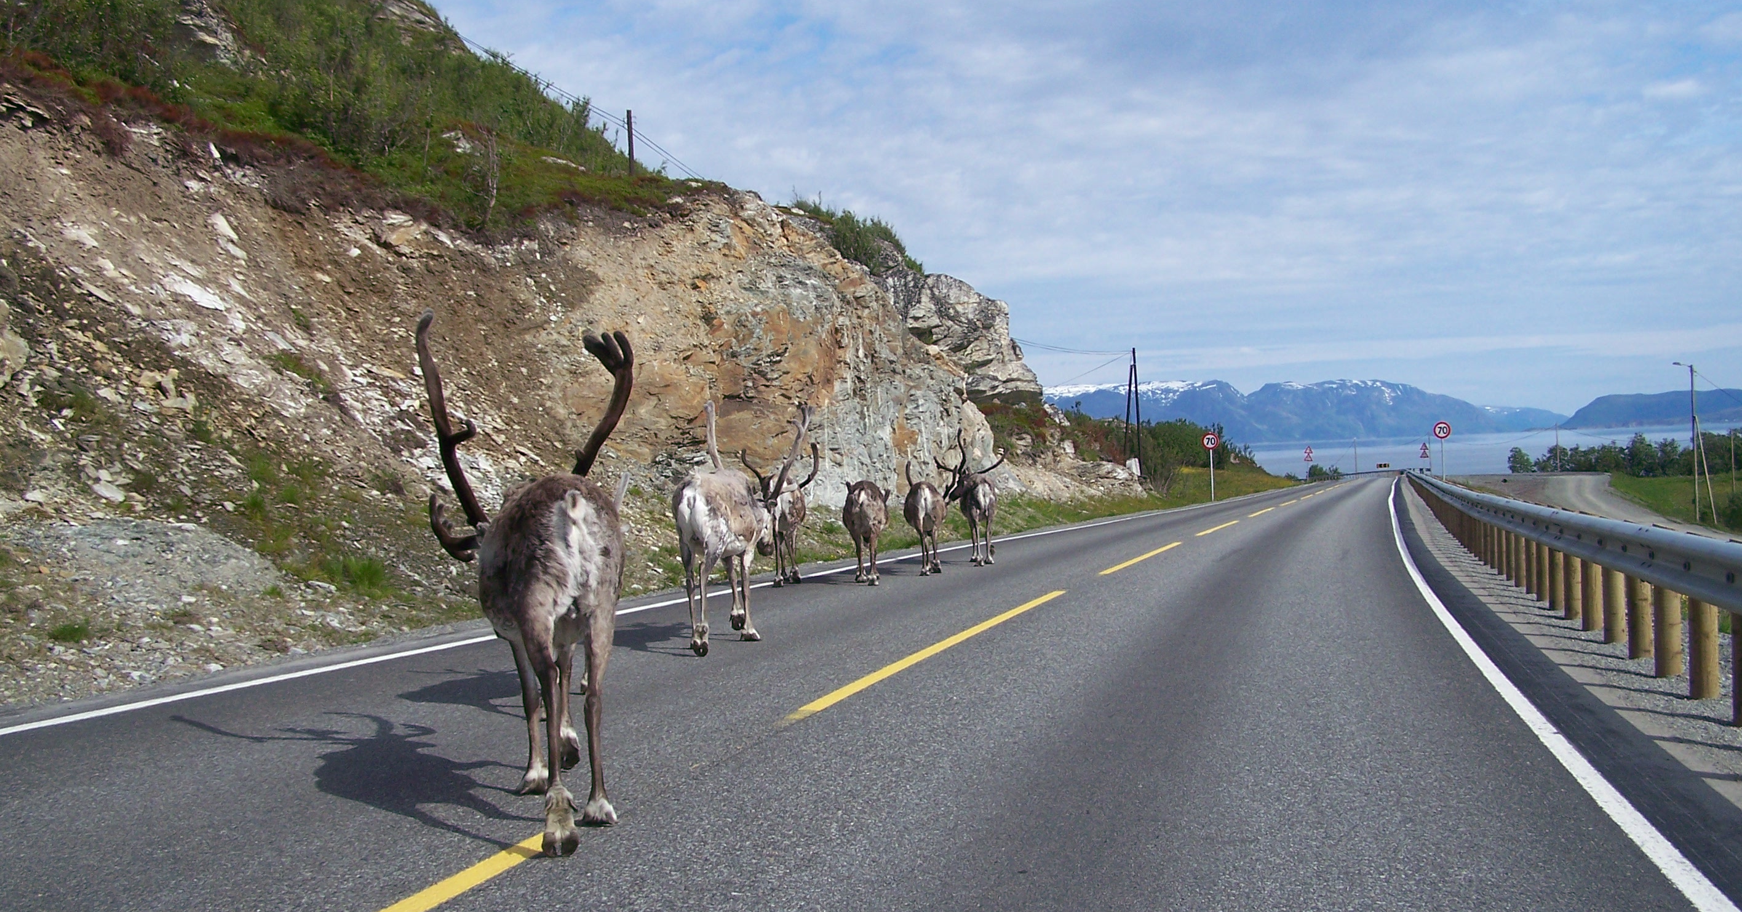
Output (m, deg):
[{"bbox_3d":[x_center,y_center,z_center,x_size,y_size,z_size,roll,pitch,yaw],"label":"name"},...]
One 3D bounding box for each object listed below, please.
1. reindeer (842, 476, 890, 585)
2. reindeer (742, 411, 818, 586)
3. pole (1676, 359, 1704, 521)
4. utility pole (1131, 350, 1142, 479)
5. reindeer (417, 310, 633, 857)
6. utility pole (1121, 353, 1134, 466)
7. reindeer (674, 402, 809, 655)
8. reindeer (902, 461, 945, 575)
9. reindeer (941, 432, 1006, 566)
[{"bbox_3d":[-0.019,0.746,19.596,0.470,1.050,1.600,-2,0,4],"label":"reindeer"},{"bbox_3d":[-0.874,0.596,19.497,0.660,1.370,1.600,-2,0,-3],"label":"reindeer"},{"bbox_3d":[41.007,-0.668,96.000,1.100,7.993,0.300,-2,0,0],"label":"pole"},{"bbox_3d":[17.421,-2.777,125.000,0.300,8.501,0.300,-3,0,0],"label":"utility pole"},{"bbox_3d":[-1.083,0.331,6.422,0.740,1.630,1.680,-2,0,-11],"label":"reindeer"},{"bbox_3d":[16.807,-2.711,125.000,0.300,7.481,0.300,4,0,0],"label":"utility pole"},{"bbox_3d":[-0.849,0.427,12.526,0.680,1.560,1.620,-2,0,16],"label":"reindeer"},{"bbox_3d":[0.637,0.674,21.595,0.500,1.220,1.600,-2,0,5],"label":"reindeer"},{"bbox_3d":[1.215,0.525,23.770,0.740,1.550,1.550,-2,0,-3],"label":"reindeer"}]

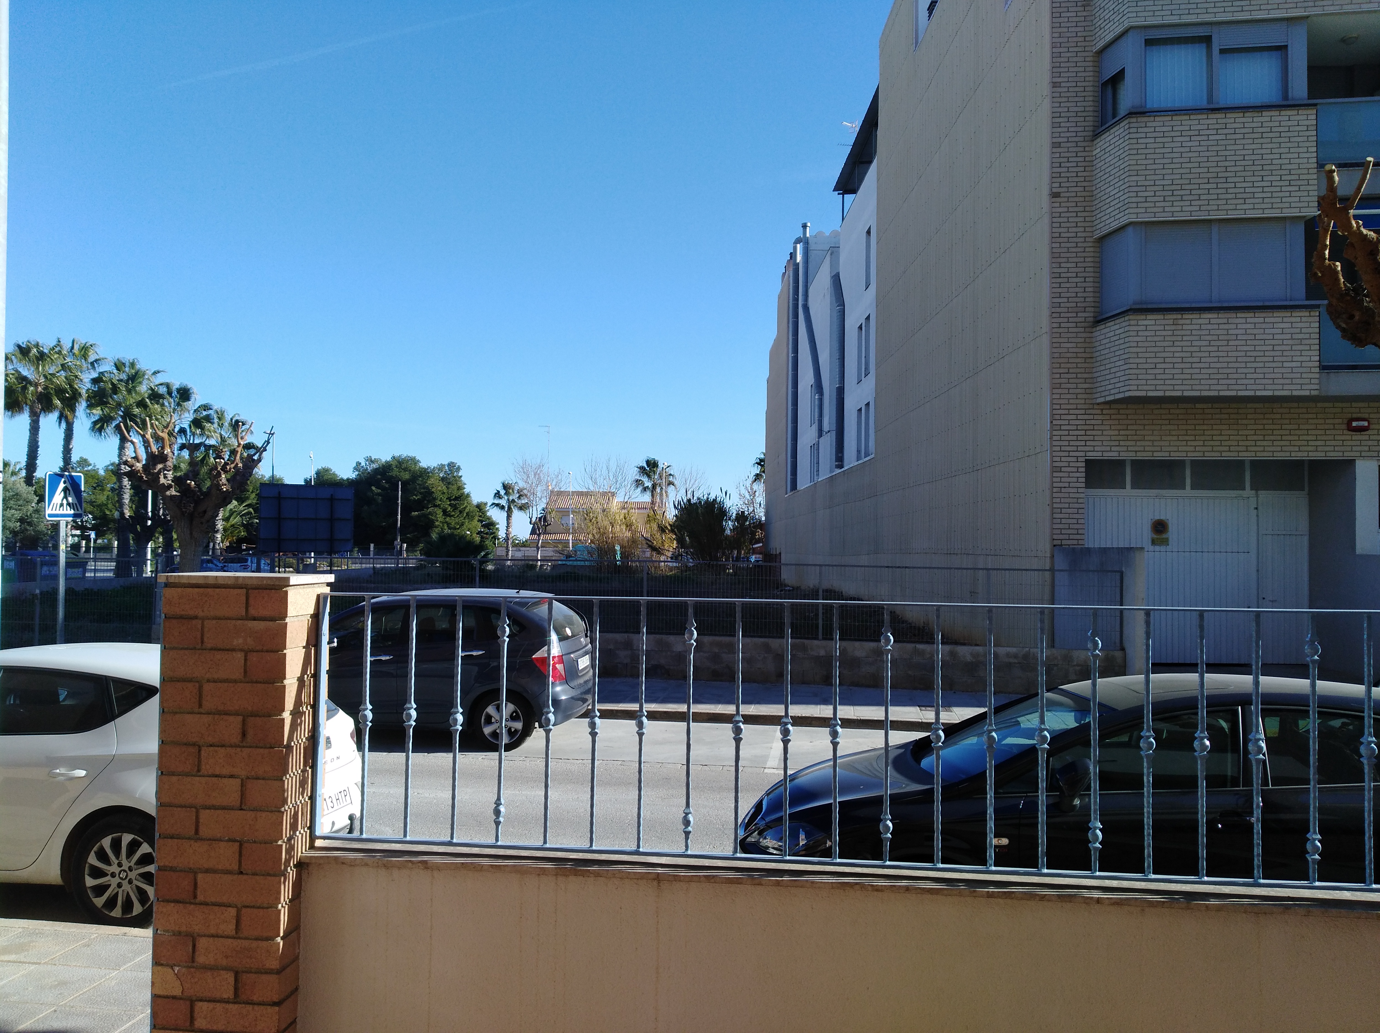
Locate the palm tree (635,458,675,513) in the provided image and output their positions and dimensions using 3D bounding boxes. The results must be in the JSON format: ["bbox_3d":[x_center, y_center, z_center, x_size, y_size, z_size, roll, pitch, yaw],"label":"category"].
[{"bbox_3d":[-3.127,-0.127,87.846,3.500,9.830,3.500,1,-2,-2],"label":"palm tree"}]

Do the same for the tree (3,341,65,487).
[{"bbox_3d":[-29.111,-2.347,45.827,2.700,11.030,2.700,2,-2,-32],"label":"tree"}]

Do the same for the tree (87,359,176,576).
[{"bbox_3d":[-23.359,-1.701,42.848,3.300,9.680,3.300,2,-2,-29],"label":"tree"}]

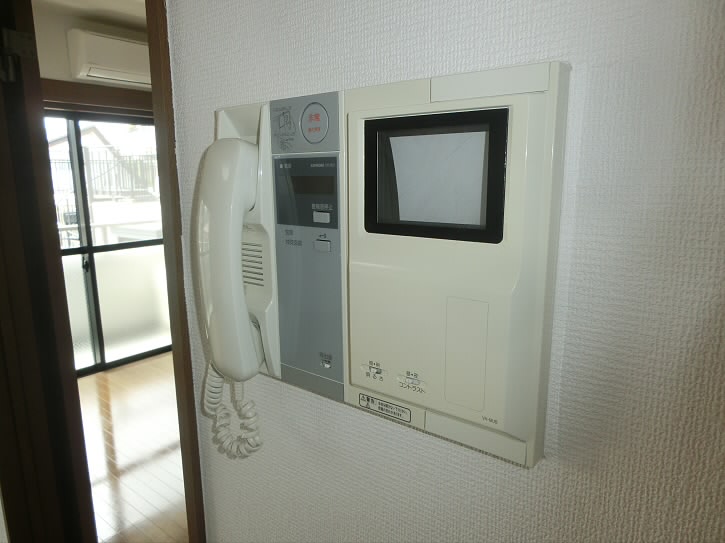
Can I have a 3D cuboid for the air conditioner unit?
[{"bbox_3d":[-1.628,-1.489,3.624,0.215,0.285,0.800,8,14,37],"label":"air conditioner unit"}]

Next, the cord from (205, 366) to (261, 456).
[{"bbox_3d":[-0.115,0.133,0.467,0.041,0.095,0.045,8,14,37],"label":"cord"}]

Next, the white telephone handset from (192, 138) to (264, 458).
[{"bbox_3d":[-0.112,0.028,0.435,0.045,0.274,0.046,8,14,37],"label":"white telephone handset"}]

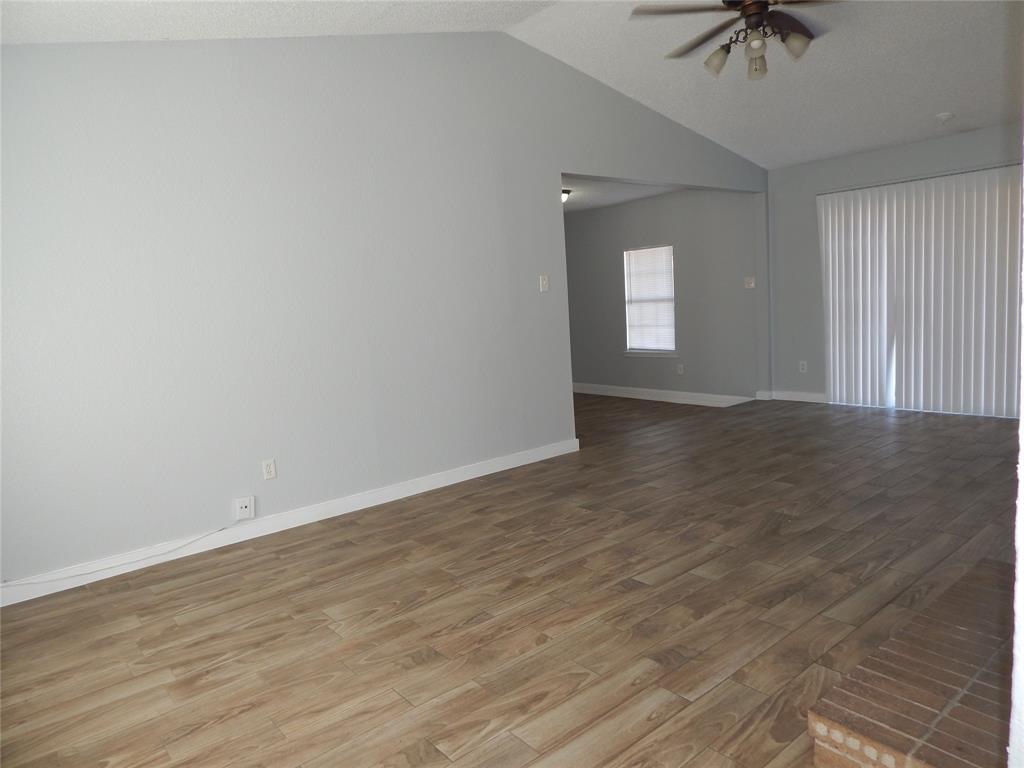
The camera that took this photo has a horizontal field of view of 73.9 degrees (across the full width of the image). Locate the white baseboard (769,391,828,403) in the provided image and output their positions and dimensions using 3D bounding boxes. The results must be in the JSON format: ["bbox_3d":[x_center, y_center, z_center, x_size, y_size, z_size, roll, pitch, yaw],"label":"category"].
[{"bbox_3d":[3.064,0.138,7.248,0.018,0.097,0.626,-10,9,-39],"label":"white baseboard"}]

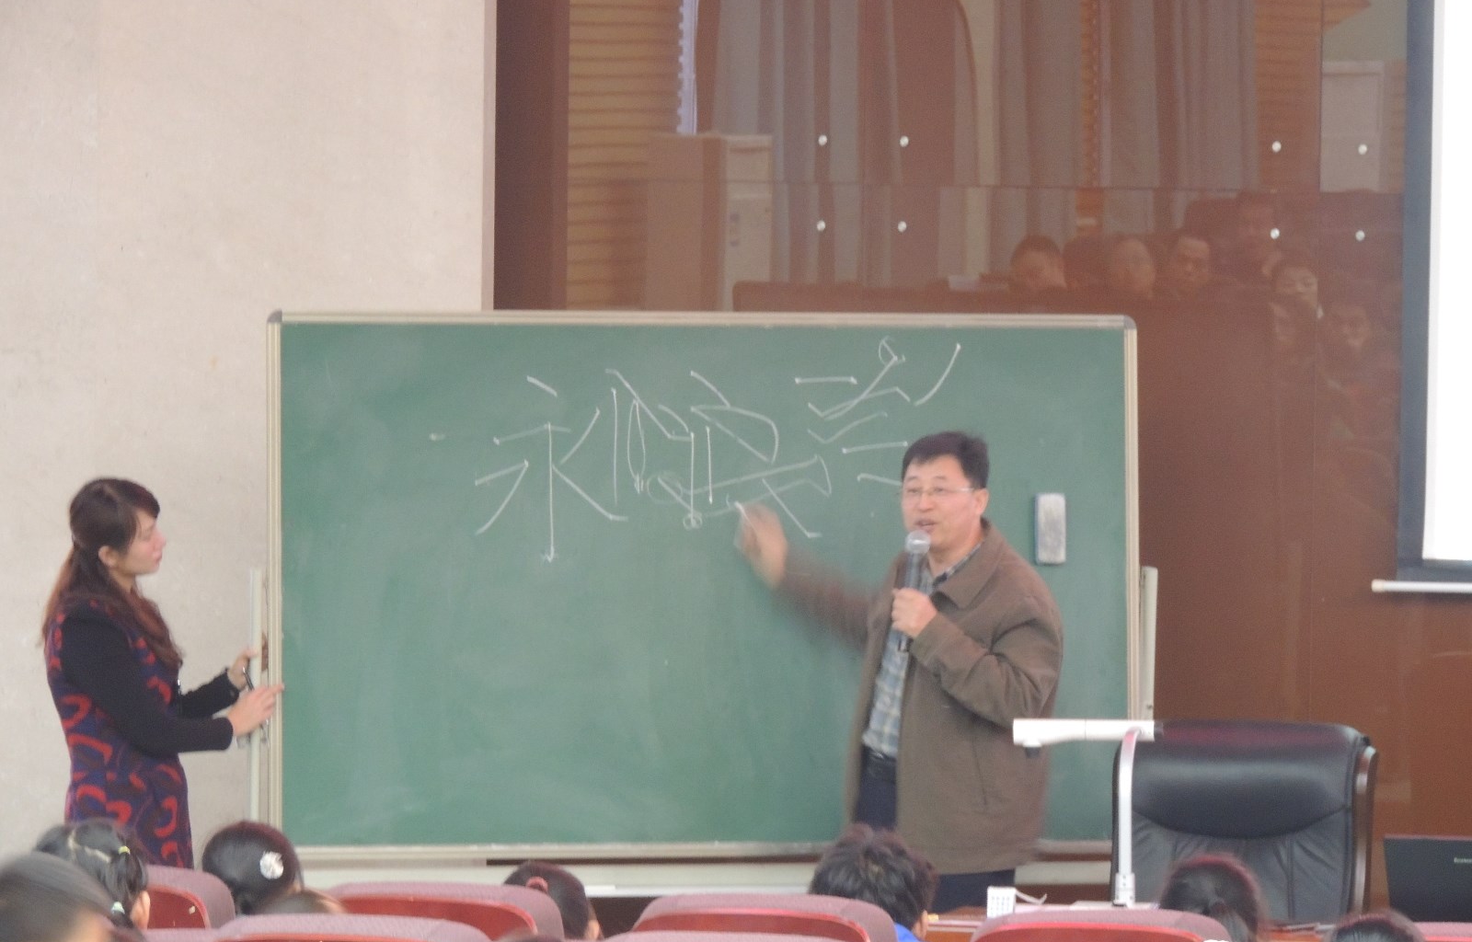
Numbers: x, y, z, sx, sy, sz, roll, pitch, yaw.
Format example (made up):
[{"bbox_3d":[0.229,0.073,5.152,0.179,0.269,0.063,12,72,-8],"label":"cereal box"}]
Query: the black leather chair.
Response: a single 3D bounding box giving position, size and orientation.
[{"bbox_3d":[0.986,1.100,20.107,0.660,1.110,0.700,2,4,16],"label":"black leather chair"}]

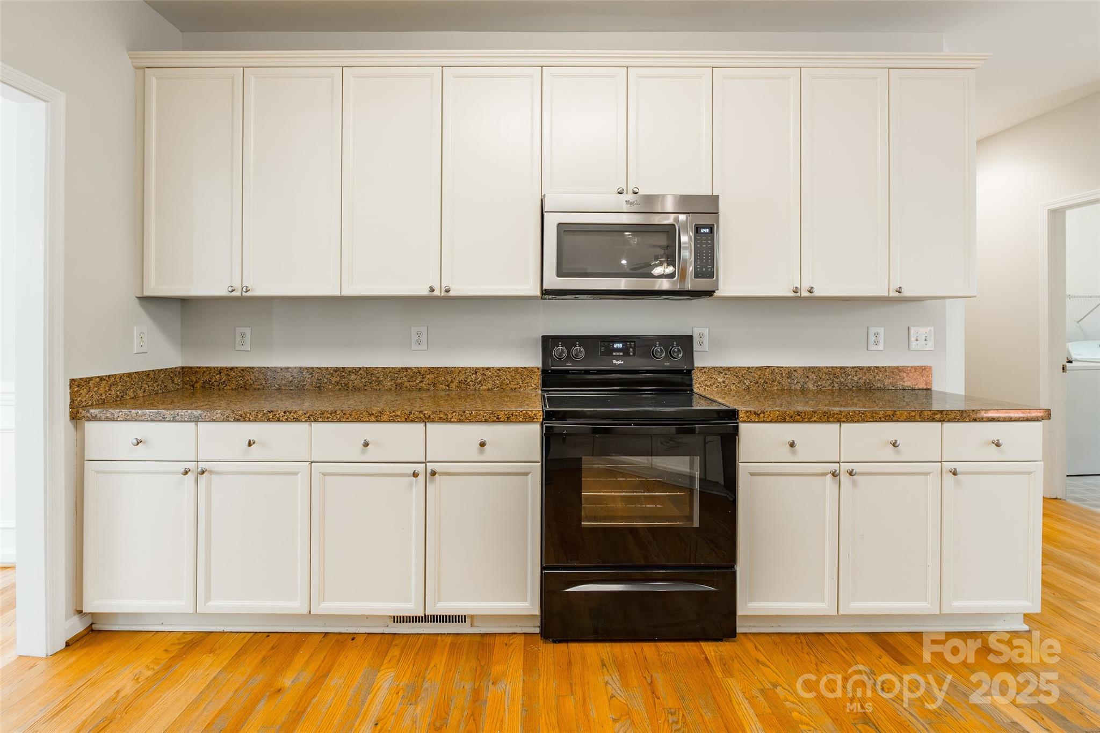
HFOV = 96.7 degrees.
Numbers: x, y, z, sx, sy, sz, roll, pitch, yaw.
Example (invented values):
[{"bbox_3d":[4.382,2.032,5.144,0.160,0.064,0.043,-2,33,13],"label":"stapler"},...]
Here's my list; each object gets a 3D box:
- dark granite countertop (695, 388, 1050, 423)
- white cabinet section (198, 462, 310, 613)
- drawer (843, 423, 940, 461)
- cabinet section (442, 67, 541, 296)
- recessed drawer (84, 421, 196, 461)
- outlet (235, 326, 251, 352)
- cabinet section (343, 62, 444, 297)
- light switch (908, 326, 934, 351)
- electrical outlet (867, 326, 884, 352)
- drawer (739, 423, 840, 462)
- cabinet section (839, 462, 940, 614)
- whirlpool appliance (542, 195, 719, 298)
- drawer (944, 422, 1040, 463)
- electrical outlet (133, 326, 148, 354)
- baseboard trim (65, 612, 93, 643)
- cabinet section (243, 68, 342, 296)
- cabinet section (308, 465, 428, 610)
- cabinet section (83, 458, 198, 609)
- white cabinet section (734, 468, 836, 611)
[{"bbox_3d":[1.333,0.168,2.200,1.200,0.048,0.635,0,4,0],"label":"dark granite countertop"},{"bbox_3d":[-1.166,0.663,2.185,0.441,0.594,0.530,0,2,-1],"label":"white cabinet section"},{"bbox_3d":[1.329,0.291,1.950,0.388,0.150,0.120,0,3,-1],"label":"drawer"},{"bbox_3d":[-0.264,-0.836,2.360,0.447,1.031,0.320,0,2,-1],"label":"cabinet section"},{"bbox_3d":[-1.603,0.285,2.115,0.440,0.158,0.420,0,2,0],"label":"recessed drawer"},{"bbox_3d":[-1.578,-0.140,2.513,0.078,0.121,0.014,0,2,0],"label":"outlet"},{"bbox_3d":[-0.719,-0.846,2.380,0.452,1.045,0.310,0,2,0],"label":"cabinet section"},{"bbox_3d":[1.910,-0.141,2.513,0.127,0.121,0.014,0,2,0],"label":"light switch"},{"bbox_3d":[1.677,-0.141,2.513,0.078,0.121,0.014,0,2,0],"label":"electrical outlet"},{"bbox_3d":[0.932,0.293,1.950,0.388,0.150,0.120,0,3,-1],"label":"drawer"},{"bbox_3d":[1.345,0.671,2.195,0.398,0.601,0.520,0,2,0],"label":"cabinet section"},{"bbox_3d":[0.358,-0.550,2.315,0.760,0.420,0.400,0,2,0],"label":"whirlpool appliance"},{"bbox_3d":[1.735,0.286,2.115,0.390,0.158,0.420,0,2,0],"label":"drawer"},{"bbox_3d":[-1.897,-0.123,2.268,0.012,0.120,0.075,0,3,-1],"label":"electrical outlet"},{"bbox_3d":[-1.885,1.037,1.955,0.025,0.090,0.105,0,3,-1],"label":"baseboard trim"},{"bbox_3d":[-1.171,-0.846,2.380,0.448,1.045,0.310,0,2,0],"label":"cabinet section"},{"bbox_3d":[-0.720,0.671,2.195,0.453,0.601,0.520,0,2,0],"label":"cabinet section"},{"bbox_3d":[-1.622,0.666,2.195,0.447,0.601,0.520,0,2,0],"label":"cabinet section"},{"bbox_3d":[0.944,0.674,2.195,0.398,0.599,0.520,0,2,0],"label":"white cabinet section"}]

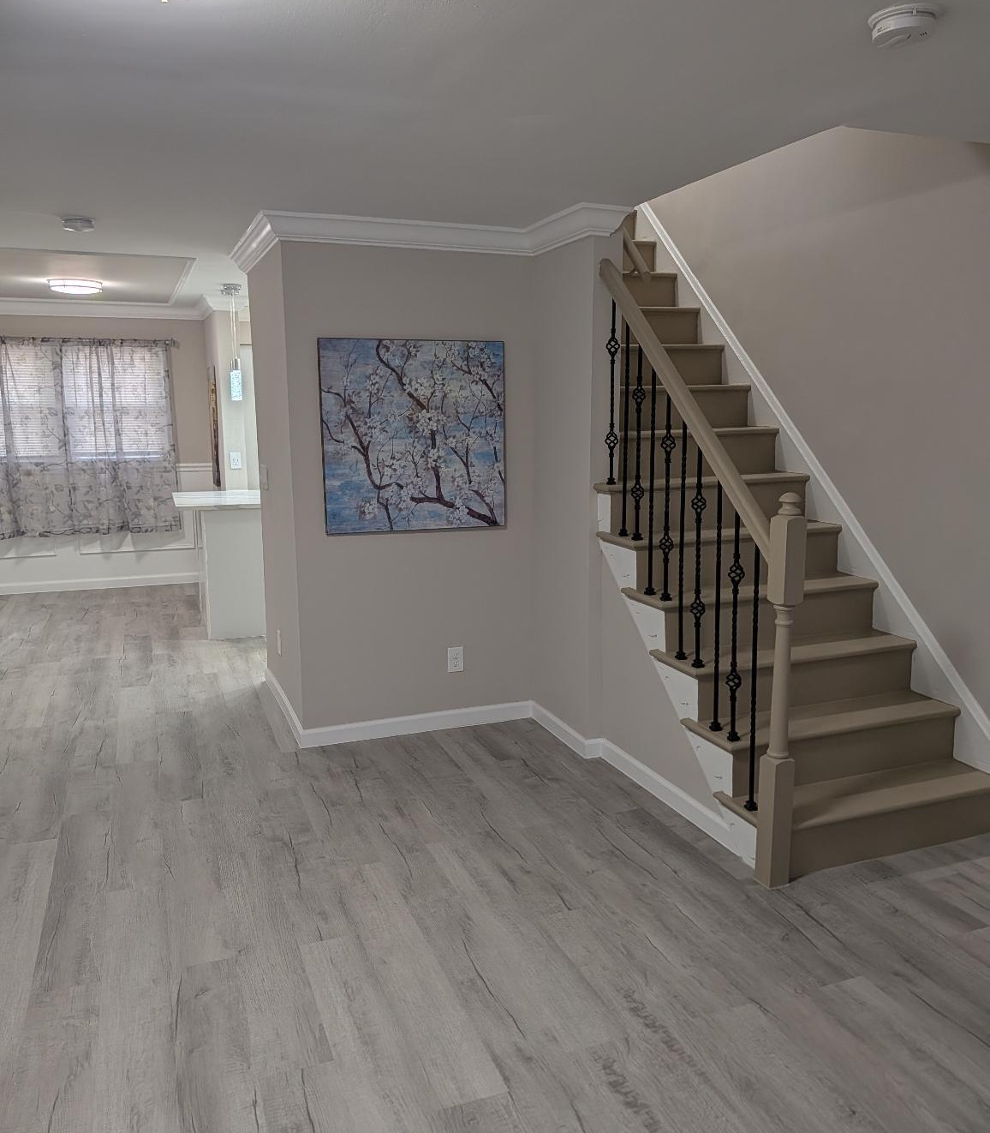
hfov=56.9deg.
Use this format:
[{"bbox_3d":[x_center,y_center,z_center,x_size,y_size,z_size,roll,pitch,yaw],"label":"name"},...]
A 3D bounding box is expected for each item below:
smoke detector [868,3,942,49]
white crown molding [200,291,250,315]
[{"bbox_3d":[0.806,-1.061,1.805,0.133,0.042,0.133,0,10,0],"label":"smoke detector"},{"bbox_3d":[-1.962,-1.923,6.689,0.335,0.095,0.090,-4,11,-21],"label":"white crown molding"}]

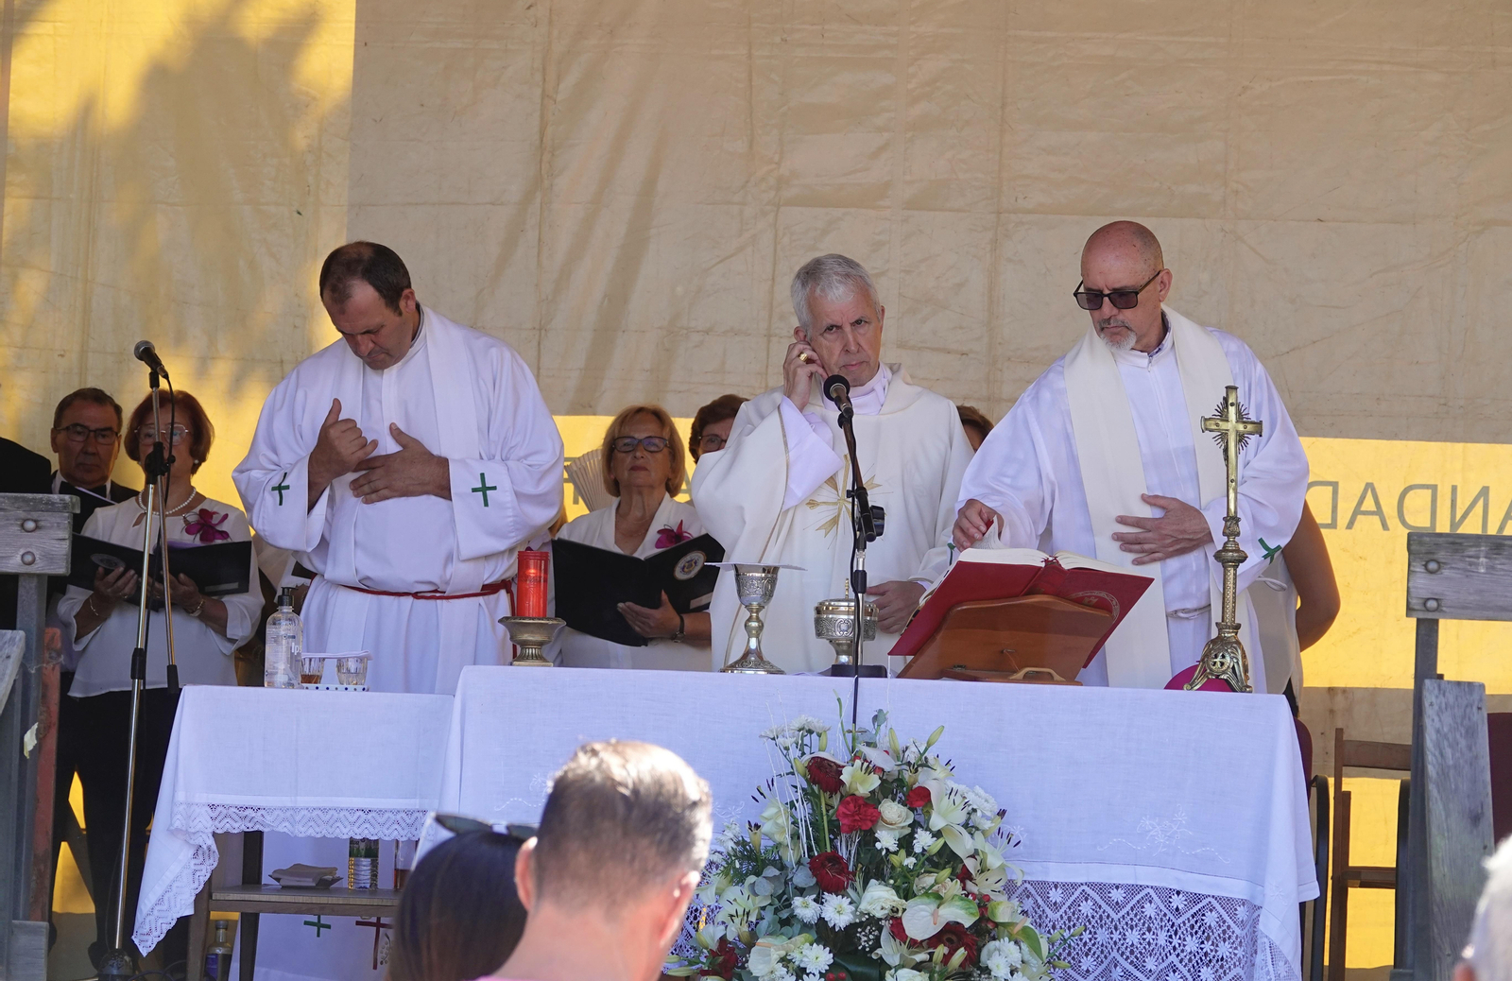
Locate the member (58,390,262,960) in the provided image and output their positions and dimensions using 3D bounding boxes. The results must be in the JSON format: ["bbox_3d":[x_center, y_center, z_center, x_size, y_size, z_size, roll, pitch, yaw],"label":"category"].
[{"bbox_3d":[-1.603,0.503,15.472,0.540,1.535,0.400,2,-2,5],"label":"member"}]

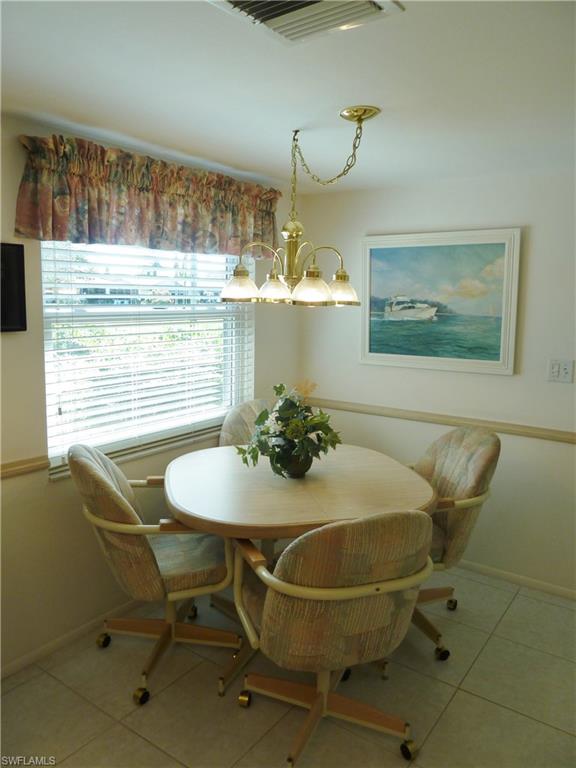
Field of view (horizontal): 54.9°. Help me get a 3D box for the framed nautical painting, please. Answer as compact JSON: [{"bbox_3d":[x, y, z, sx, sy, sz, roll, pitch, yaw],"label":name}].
[{"bbox_3d":[0.794,-0.443,3.009,0.863,0.726,0.040,7,11,35],"label":"framed nautical painting"}]

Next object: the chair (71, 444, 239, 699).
[{"bbox_3d":[-0.529,0.693,2.270,0.650,0.920,0.590,-1,9,-8],"label":"chair"}]

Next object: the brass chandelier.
[{"bbox_3d":[0.028,-0.652,2.183,0.600,0.671,0.620,0,9,0],"label":"brass chandelier"}]

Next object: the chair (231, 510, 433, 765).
[{"bbox_3d":[0.150,0.766,1.818,0.580,0.920,0.630,-3,9,-20],"label":"chair"}]

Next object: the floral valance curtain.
[{"bbox_3d":[-0.517,-0.809,2.596,0.176,0.371,1.402,7,11,35],"label":"floral valance curtain"}]

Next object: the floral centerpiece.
[{"bbox_3d":[0.014,0.197,2.344,0.410,0.370,0.370,0,9,0],"label":"floral centerpiece"}]

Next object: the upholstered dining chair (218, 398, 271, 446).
[{"bbox_3d":[-0.079,0.592,2.947,0.590,0.920,0.630,-1,9,-11],"label":"upholstered dining chair"}]

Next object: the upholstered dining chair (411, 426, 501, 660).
[{"bbox_3d":[0.583,0.661,2.523,0.640,0.920,0.590,-2,9,-17],"label":"upholstered dining chair"}]

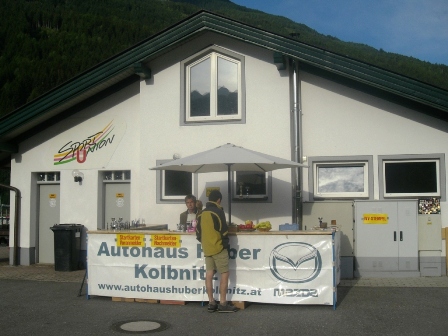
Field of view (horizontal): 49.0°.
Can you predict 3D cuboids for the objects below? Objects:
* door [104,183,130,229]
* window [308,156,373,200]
[{"bbox_3d":[-2.599,1.382,12.213,0.826,2.043,0.100,-1,-4,14],"label":"door"},{"bbox_3d":[2.577,0.236,10.875,1.392,0.975,0.140,-1,-4,13],"label":"window"}]

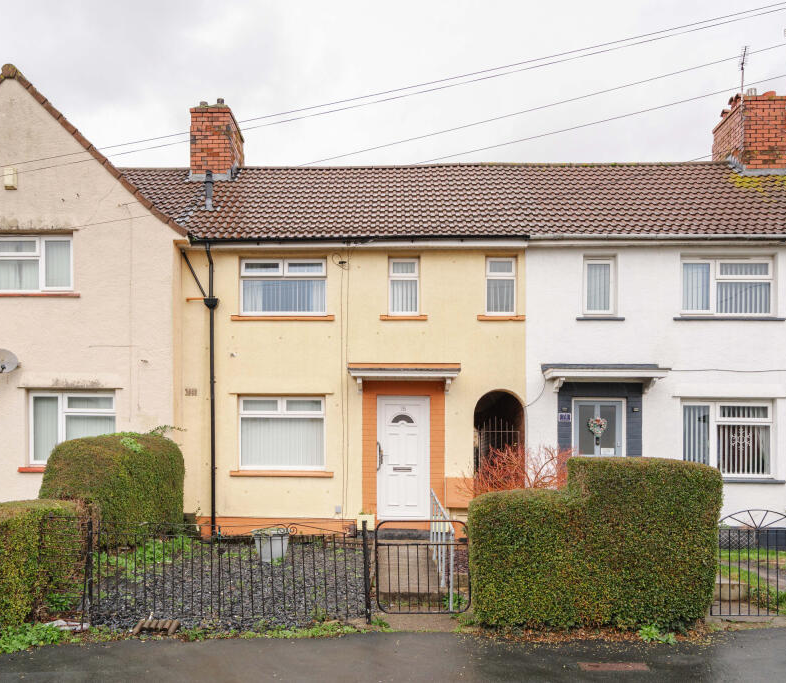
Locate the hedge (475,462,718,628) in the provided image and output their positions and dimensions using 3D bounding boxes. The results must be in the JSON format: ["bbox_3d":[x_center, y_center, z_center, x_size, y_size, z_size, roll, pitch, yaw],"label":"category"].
[{"bbox_3d":[1.969,1.950,6.950,2.328,1.560,0.900,0,0,4],"label":"hedge"}]

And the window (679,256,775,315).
[{"bbox_3d":[5.250,-0.862,10.723,1.431,0.938,0.100,0,0,4],"label":"window"}]

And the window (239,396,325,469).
[{"bbox_3d":[-1.810,1.507,11.207,1.435,1.198,0.100,0,0,4],"label":"window"}]

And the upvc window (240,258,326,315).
[{"bbox_3d":[-1.803,-0.891,11.270,1.428,0.941,0.100,0,0,0],"label":"upvc window"}]

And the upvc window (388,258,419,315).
[{"bbox_3d":[0.185,-0.898,11.250,0.503,0.956,0.100,0,0,0],"label":"upvc window"}]

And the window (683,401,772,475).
[{"bbox_3d":[5.484,1.608,11.200,1.501,1.263,0.100,0,0,0],"label":"window"}]

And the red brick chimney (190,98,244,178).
[{"bbox_3d":[-3.560,-3.840,13.750,0.820,1.550,1.200,0,0,0],"label":"red brick chimney"}]

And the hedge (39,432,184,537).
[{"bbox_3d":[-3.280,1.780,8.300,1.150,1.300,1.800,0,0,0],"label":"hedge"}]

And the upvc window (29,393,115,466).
[{"bbox_3d":[-5.198,1.419,11.082,1.464,1.198,0.100,0,0,4],"label":"upvc window"}]

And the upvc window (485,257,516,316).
[{"bbox_3d":[1.784,-0.902,11.250,0.503,0.964,0.100,0,0,0],"label":"upvc window"}]

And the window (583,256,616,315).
[{"bbox_3d":[3.283,-0.881,10.860,0.512,0.910,0.100,0,0,4],"label":"window"}]

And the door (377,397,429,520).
[{"bbox_3d":[0.183,1.915,11.220,0.876,2.038,0.100,0,0,0],"label":"door"}]

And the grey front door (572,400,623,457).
[{"bbox_3d":[3.386,1.935,11.220,0.855,2.013,0.100,0,0,0],"label":"grey front door"}]

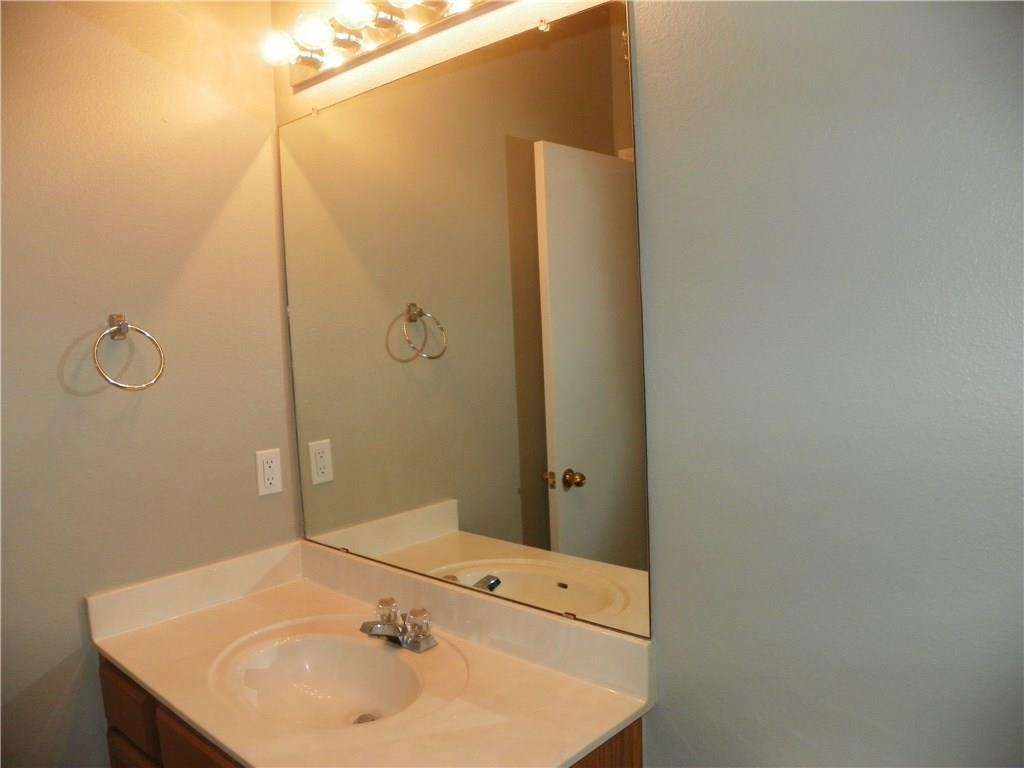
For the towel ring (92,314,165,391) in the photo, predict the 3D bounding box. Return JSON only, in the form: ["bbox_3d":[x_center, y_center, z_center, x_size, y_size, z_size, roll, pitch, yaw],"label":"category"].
[{"bbox_3d":[-0.852,-0.070,1.700,0.092,0.168,0.150,2,6,43],"label":"towel ring"}]

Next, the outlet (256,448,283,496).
[{"bbox_3d":[-0.632,0.230,2.008,0.007,0.114,0.070,2,6,43],"label":"outlet"}]

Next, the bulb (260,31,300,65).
[{"bbox_3d":[-0.535,-0.774,1.782,0.080,0.080,0.100,2,6,43],"label":"bulb"}]

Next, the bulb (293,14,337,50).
[{"bbox_3d":[-0.424,-0.767,1.679,0.080,0.080,0.100,2,6,43],"label":"bulb"}]

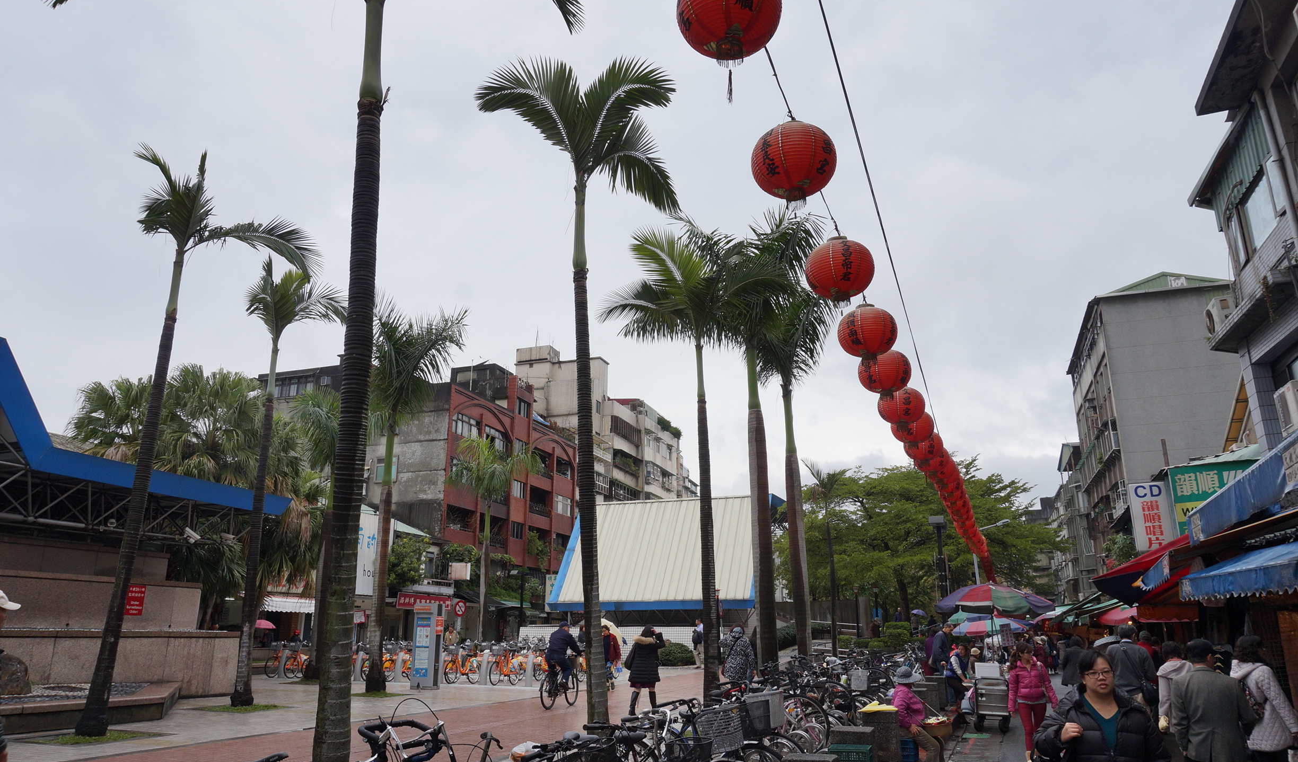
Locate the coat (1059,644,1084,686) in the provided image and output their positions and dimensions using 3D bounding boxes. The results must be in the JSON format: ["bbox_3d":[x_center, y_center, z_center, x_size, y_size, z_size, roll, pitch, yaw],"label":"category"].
[{"bbox_3d":[8.350,5.578,16.919,0.520,0.755,0.340,-6,-17,21],"label":"coat"}]

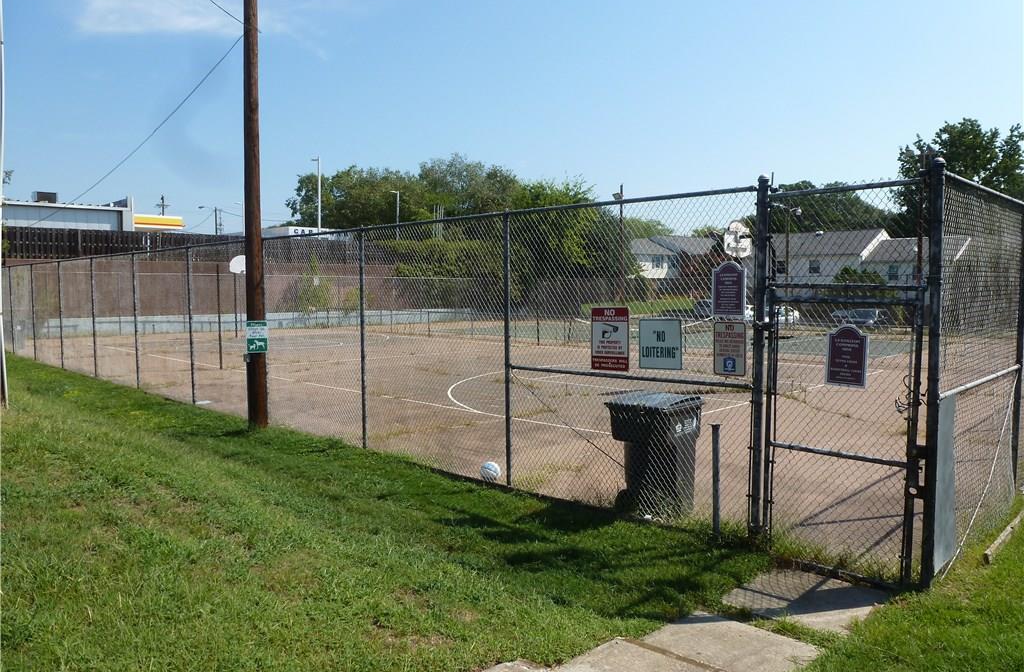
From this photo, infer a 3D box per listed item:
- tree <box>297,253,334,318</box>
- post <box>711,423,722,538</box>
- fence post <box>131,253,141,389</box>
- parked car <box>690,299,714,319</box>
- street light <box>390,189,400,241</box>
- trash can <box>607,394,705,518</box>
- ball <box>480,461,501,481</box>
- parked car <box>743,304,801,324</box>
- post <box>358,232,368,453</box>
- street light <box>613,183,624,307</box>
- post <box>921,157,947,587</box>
[{"bbox_3d":[-11.901,-3.028,43.000,2.300,4.100,2.200,0,3,0],"label":"tree"},{"bbox_3d":[1.816,1.290,6.250,0.080,1.040,0.080,3,5,43],"label":"post"},{"bbox_3d":[-8.591,-0.339,16.201,0.070,3.116,0.070,3,5,43],"label":"fence post"},{"bbox_3d":[16.602,-2.200,58.500,1.850,1.650,4.600,2,4,30],"label":"parked car"},{"bbox_3d":[-12.230,-10.878,74.619,1.000,9.000,0.300,0,3,0],"label":"street light"},{"bbox_3d":[1.498,1.185,7.427,0.760,1.080,0.770,3,5,41],"label":"trash can"},{"bbox_3d":[-0.252,1.621,8.450,0.235,0.235,0.235,0,3,0],"label":"ball"},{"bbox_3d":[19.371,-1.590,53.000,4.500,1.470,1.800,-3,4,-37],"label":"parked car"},{"bbox_3d":[-2.099,0.050,10.021,0.070,3.126,0.070,3,5,43],"label":"post"},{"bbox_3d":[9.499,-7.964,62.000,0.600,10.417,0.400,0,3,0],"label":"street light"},{"bbox_3d":[3.082,0.295,5.190,0.105,3.144,0.105,3,5,43],"label":"post"}]

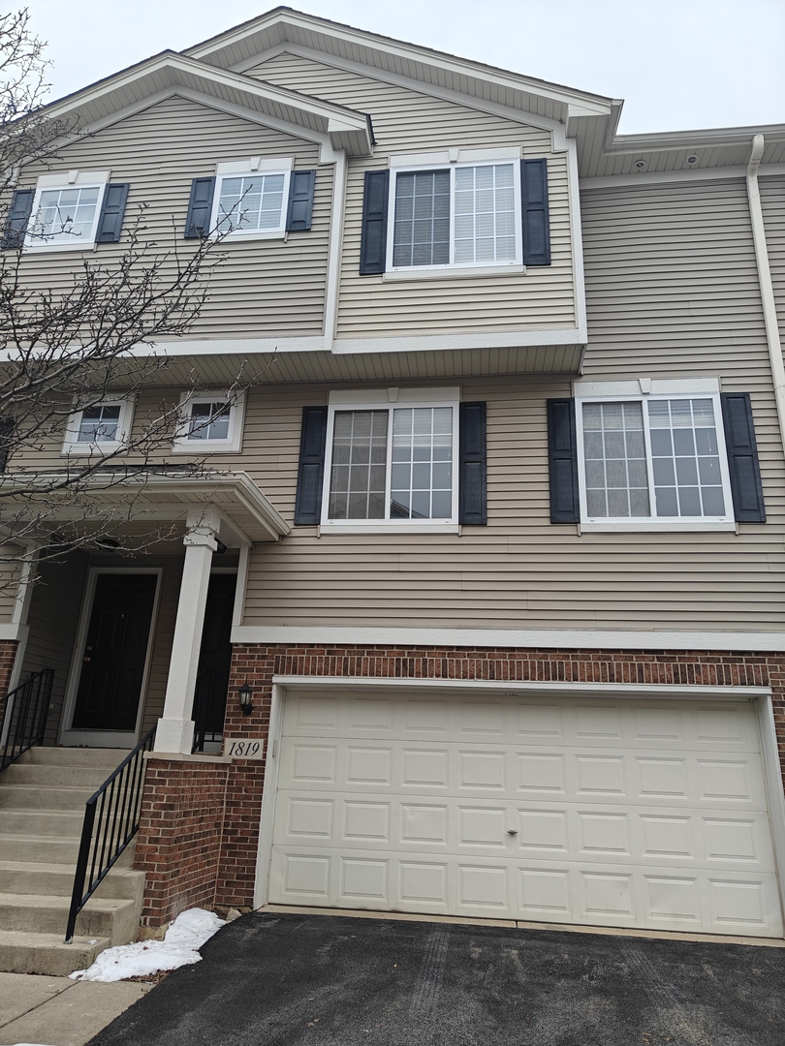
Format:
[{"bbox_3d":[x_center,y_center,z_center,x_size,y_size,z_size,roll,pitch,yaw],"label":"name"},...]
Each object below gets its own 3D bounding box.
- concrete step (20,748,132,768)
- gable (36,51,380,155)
[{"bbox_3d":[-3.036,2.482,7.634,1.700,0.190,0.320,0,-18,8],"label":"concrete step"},{"bbox_3d":[-2.822,-5.336,9.414,5.200,1.620,0.600,0,-18,8],"label":"gable"}]

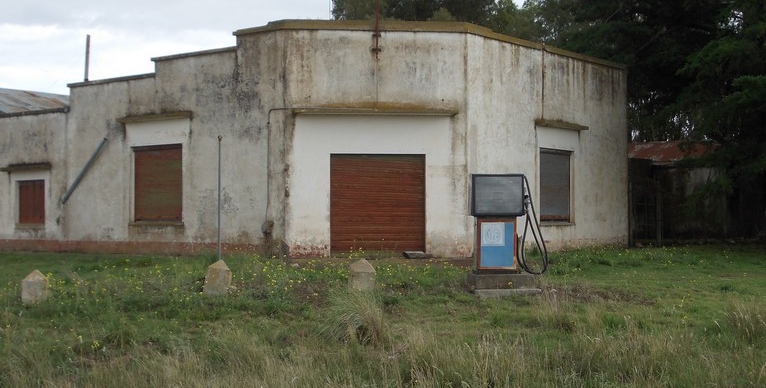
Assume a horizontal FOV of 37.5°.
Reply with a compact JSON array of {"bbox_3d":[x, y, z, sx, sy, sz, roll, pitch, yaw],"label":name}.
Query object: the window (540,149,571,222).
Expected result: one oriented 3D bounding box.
[{"bbox_3d":[4.726,-0.206,31.054,0.080,1.981,1.715,-1,-1,37],"label":"window"}]

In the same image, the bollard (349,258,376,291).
[{"bbox_3d":[-0.300,1.240,16.900,0.350,0.562,0.350,0,-1,-8],"label":"bollard"}]

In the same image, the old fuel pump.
[{"bbox_3d":[1.924,0.467,17.200,1.150,1.544,0.420,0,-1,-5],"label":"old fuel pump"}]

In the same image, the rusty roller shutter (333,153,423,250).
[{"bbox_3d":[-0.115,0.243,27.062,2.290,2.364,0.080,0,-1,-8],"label":"rusty roller shutter"}]

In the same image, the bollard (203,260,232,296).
[{"bbox_3d":[-2.472,1.262,16.900,0.350,0.562,0.350,4,-1,0],"label":"bollard"}]

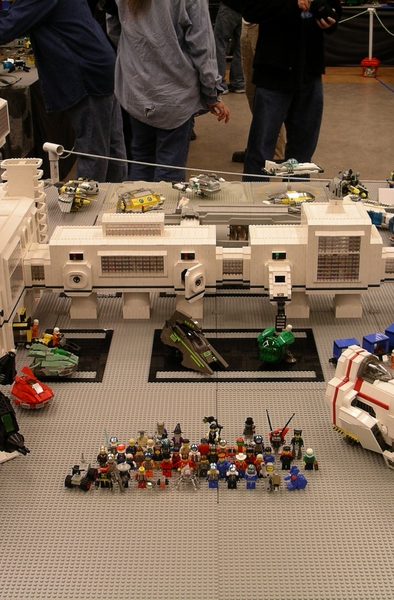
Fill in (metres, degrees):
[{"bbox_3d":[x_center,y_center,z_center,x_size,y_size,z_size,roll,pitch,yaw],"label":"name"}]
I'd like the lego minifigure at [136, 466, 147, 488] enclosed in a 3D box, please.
[{"bbox_3d":[-0.093,0.297,1.440,0.025,0.040,0.018,0,23,1],"label":"lego minifigure"}]

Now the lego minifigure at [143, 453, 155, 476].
[{"bbox_3d":[-0.084,0.283,1.470,0.025,0.042,0.018,0,23,1],"label":"lego minifigure"}]

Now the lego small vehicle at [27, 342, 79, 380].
[{"bbox_3d":[-0.310,0.126,1.840,0.112,0.048,0.072,2,23,6],"label":"lego small vehicle"}]

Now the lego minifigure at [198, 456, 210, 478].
[{"bbox_3d":[0.012,0.287,1.488,0.025,0.042,0.018,0,24,1],"label":"lego minifigure"}]

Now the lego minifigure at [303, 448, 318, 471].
[{"bbox_3d":[0.199,0.278,1.497,0.026,0.043,0.017,0,24,1],"label":"lego minifigure"}]

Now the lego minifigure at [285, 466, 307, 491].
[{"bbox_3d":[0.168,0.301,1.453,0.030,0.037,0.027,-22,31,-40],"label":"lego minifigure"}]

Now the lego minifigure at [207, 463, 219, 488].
[{"bbox_3d":[0.029,0.300,1.458,0.025,0.042,0.018,0,24,1],"label":"lego minifigure"}]

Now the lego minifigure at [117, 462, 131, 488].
[{"bbox_3d":[-0.124,0.299,1.453,0.025,0.044,0.019,0,24,1],"label":"lego minifigure"}]

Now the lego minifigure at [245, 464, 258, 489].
[{"bbox_3d":[0.093,0.300,1.456,0.025,0.043,0.018,0,24,1],"label":"lego minifigure"}]

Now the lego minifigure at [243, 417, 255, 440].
[{"bbox_3d":[0.099,0.240,1.591,0.025,0.046,0.018,0,24,1],"label":"lego minifigure"}]

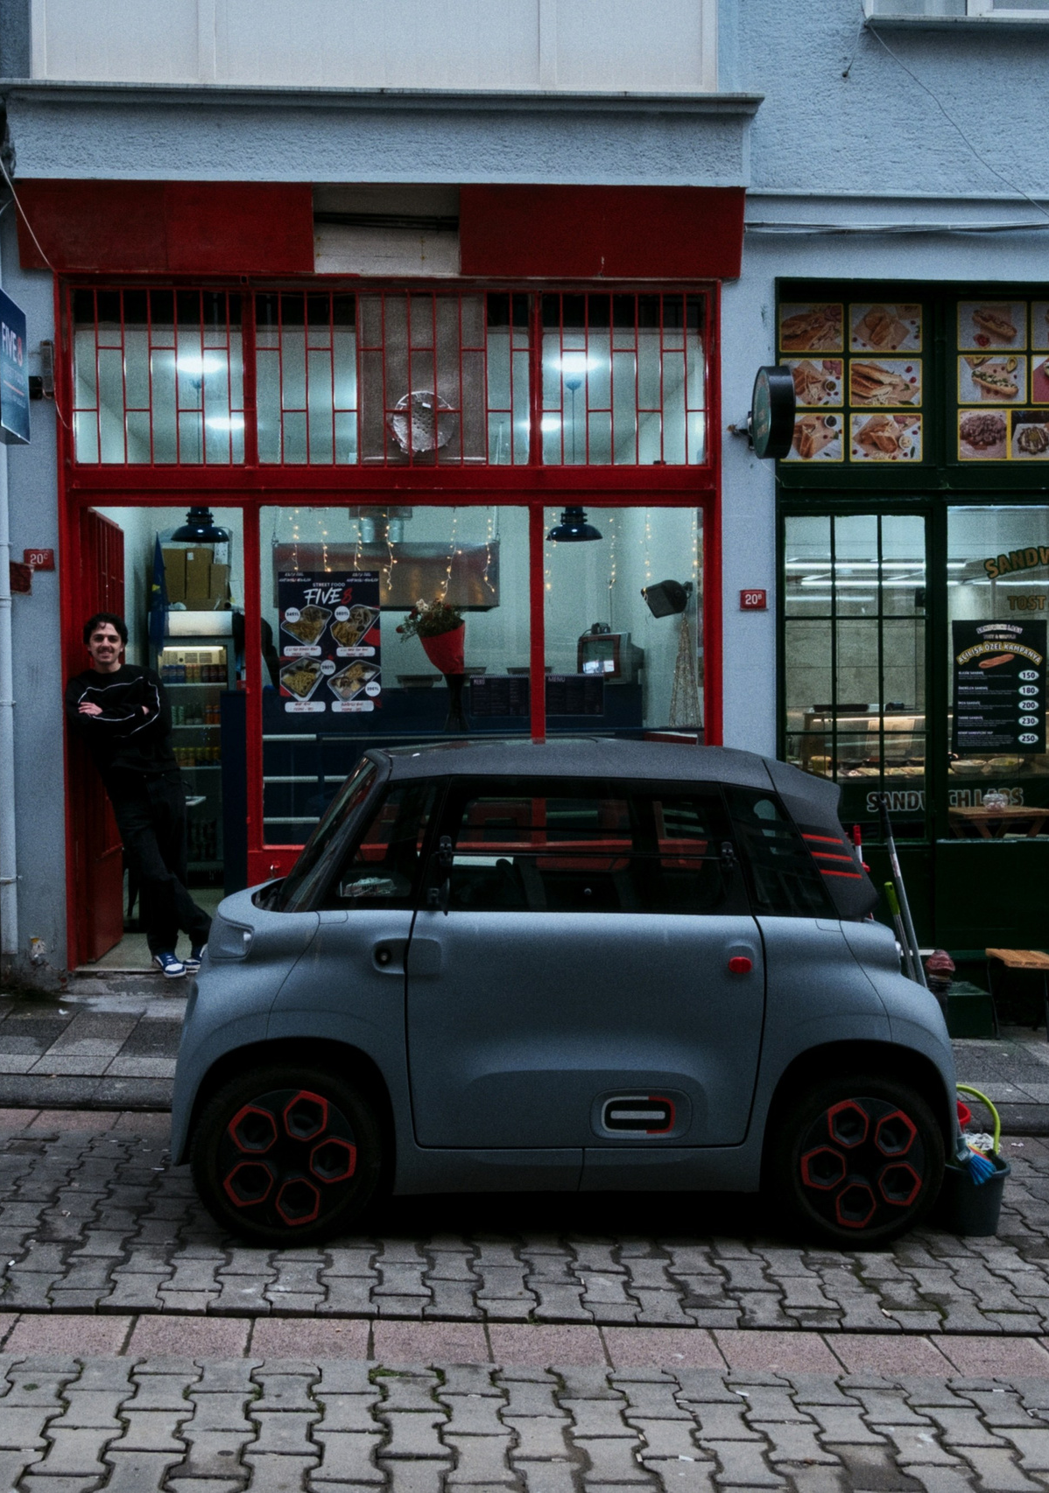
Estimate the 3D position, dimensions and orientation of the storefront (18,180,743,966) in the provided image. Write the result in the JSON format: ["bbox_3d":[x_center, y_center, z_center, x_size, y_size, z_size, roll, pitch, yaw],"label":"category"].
[{"bbox_3d":[-0.650,-0.830,7.360,3.480,3.790,0.300,-1,1,-4],"label":"storefront"}]

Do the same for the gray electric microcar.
[{"bbox_3d":[0.100,0.721,5.065,2.410,1.520,1.390,3,1,-9],"label":"gray electric microcar"}]

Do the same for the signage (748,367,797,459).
[{"bbox_3d":[1.137,-1.526,6.820,0.112,0.428,0.428,-1,1,-4],"label":"signage"}]

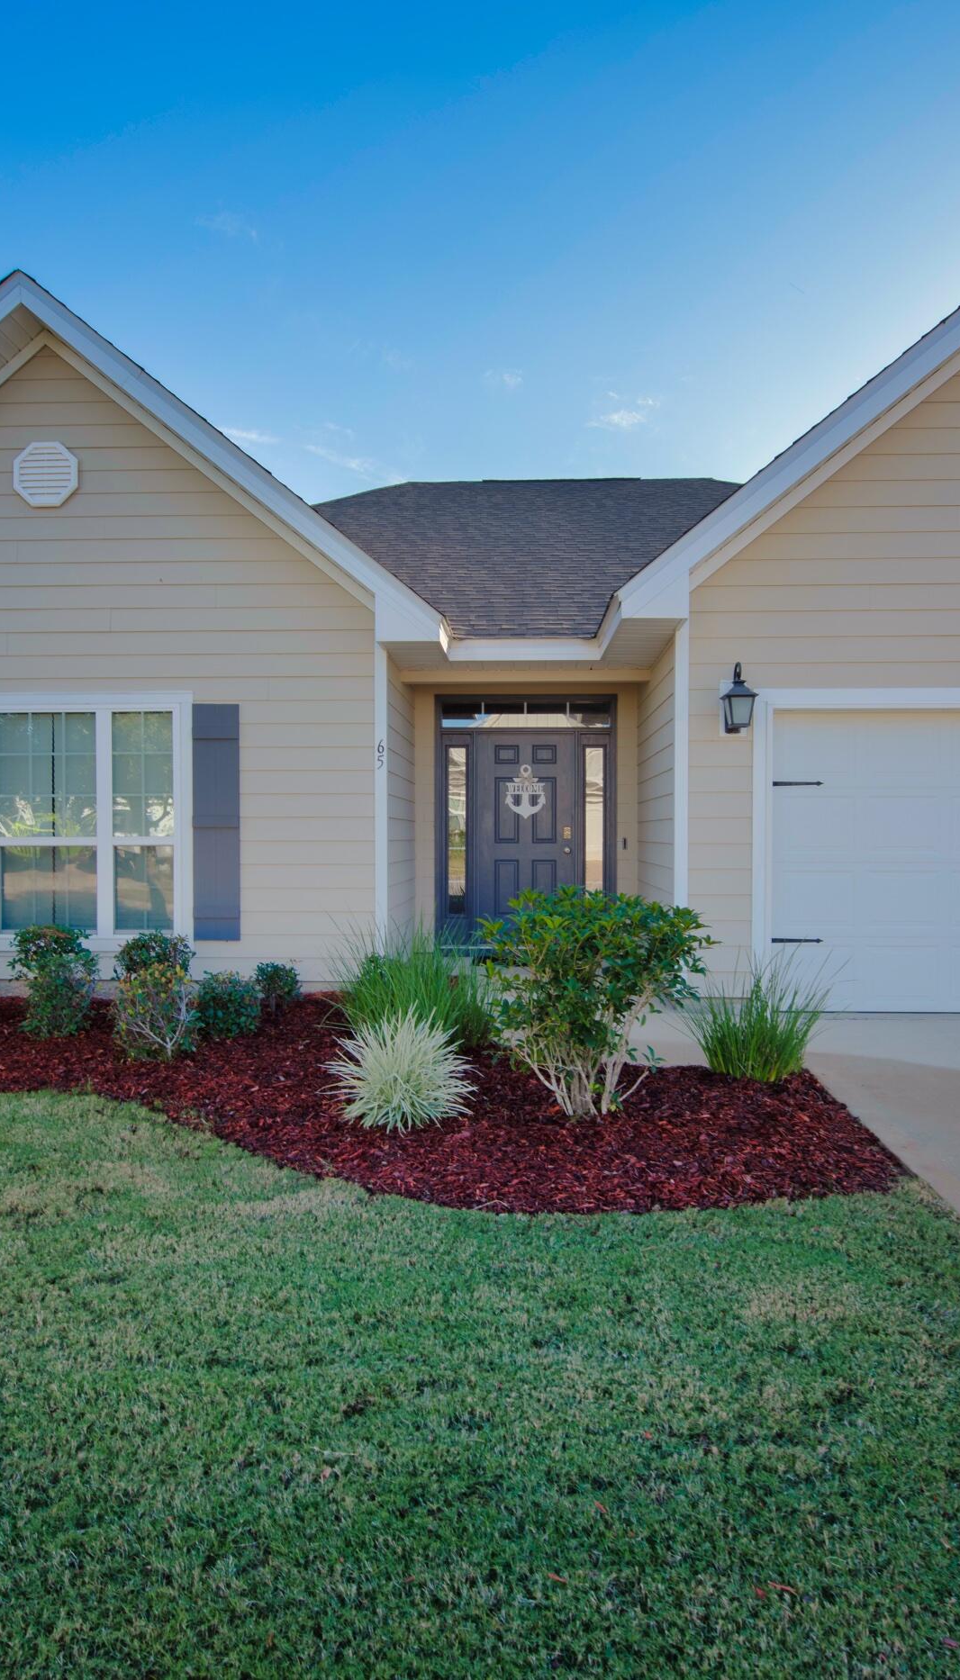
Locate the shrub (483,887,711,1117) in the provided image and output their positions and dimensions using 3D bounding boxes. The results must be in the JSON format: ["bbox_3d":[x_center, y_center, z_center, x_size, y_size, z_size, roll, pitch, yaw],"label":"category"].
[{"bbox_3d":[0.550,0.758,4.683,1.090,1.065,1.000,0,1,2],"label":"shrub"}]

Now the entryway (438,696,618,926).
[{"bbox_3d":[0.433,-0.129,9.132,1.699,2.453,0.300,0,1,2],"label":"entryway"}]

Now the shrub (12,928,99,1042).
[{"bbox_3d":[-2.836,0.922,6.550,0.520,0.711,0.550,0,1,2],"label":"shrub"}]

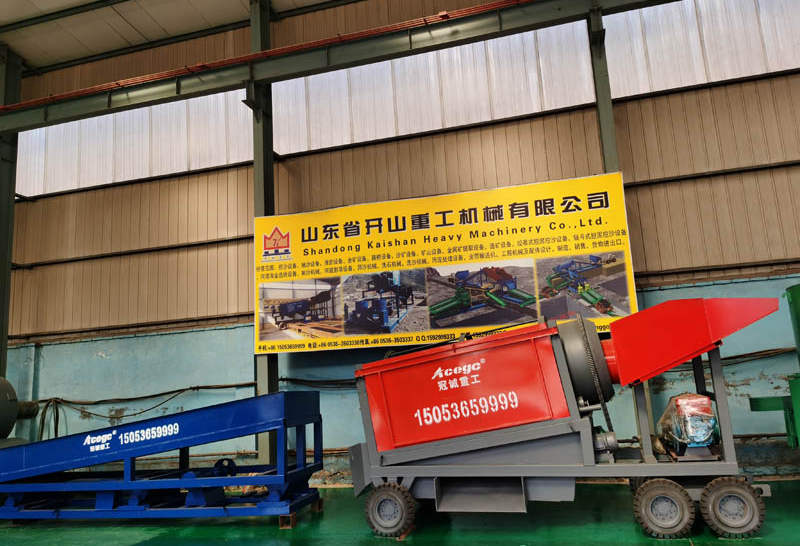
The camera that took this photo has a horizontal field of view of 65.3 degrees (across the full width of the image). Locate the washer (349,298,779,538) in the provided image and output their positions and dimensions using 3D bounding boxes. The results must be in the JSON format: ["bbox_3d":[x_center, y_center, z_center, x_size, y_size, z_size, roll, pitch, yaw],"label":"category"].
[{"bbox_3d":[1.822,1.665,7.284,4.800,2.337,1.633,-6,-10,18],"label":"washer"}]

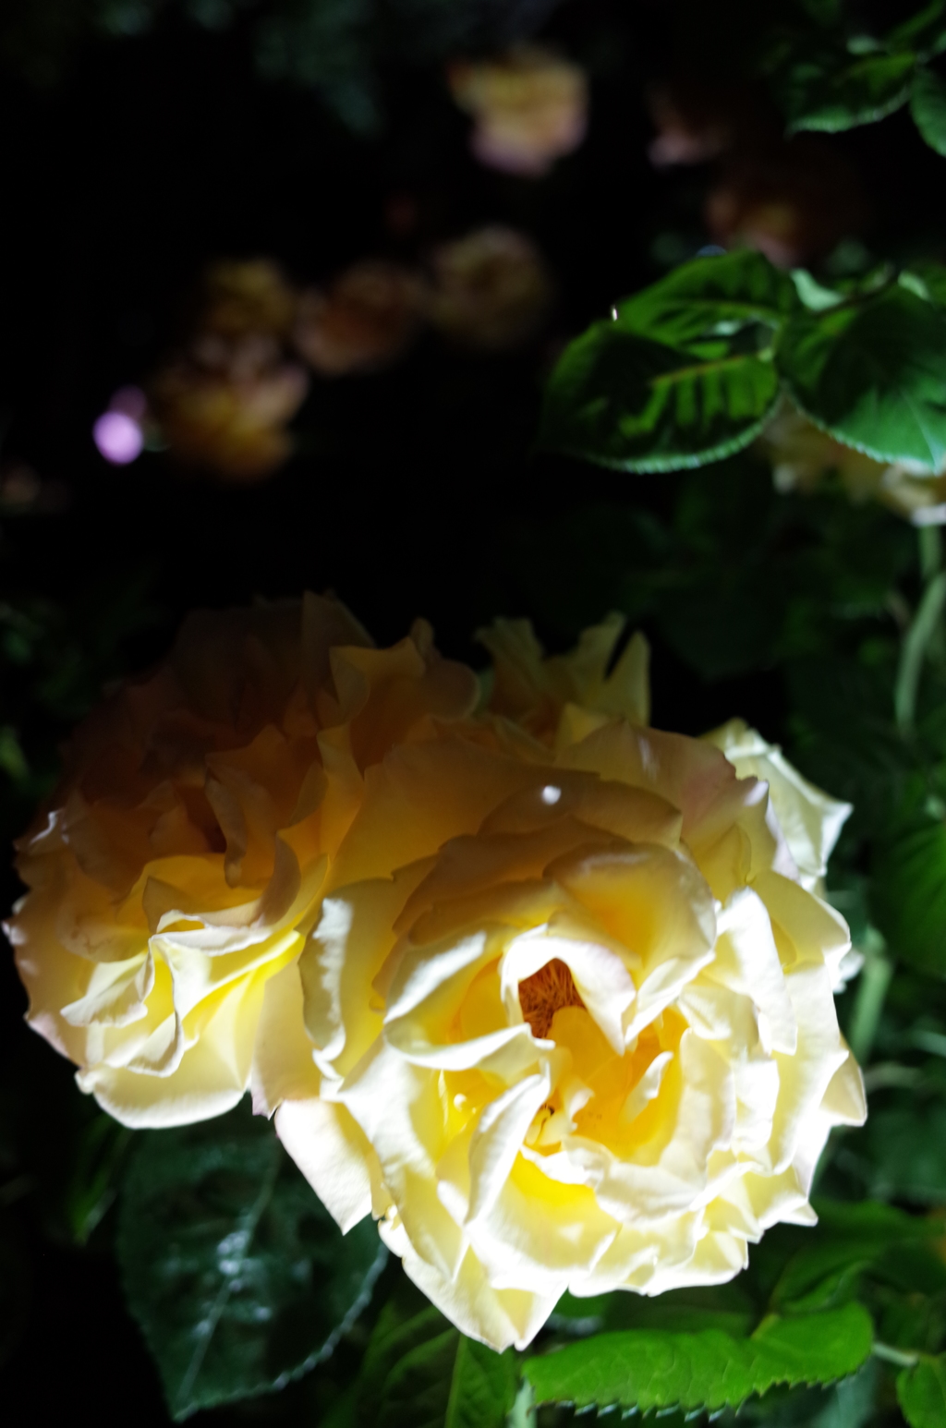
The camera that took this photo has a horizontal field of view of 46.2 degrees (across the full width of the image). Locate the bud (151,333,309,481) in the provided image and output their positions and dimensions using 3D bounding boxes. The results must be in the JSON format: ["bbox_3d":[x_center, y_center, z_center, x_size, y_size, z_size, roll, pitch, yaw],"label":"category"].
[{"bbox_3d":[-0.163,-0.205,0.740,0.094,0.082,0.090,0,26,0],"label":"bud"}]

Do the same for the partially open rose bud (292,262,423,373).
[{"bbox_3d":[-0.082,-0.285,0.800,0.090,0.078,0.087,0,26,0],"label":"partially open rose bud"}]

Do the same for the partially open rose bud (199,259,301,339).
[{"bbox_3d":[-0.166,-0.306,0.820,0.074,0.064,0.072,0,26,0],"label":"partially open rose bud"}]

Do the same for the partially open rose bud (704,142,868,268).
[{"bbox_3d":[0.209,-0.341,0.740,0.096,0.078,0.090,0,26,0],"label":"partially open rose bud"}]

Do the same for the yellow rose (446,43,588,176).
[{"bbox_3d":[0.035,-0.463,0.850,0.097,0.087,0.092,0,26,0],"label":"yellow rose"}]

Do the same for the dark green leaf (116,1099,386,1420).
[{"bbox_3d":[-0.059,0.138,0.290,0.066,0.085,0.014,18,-9,0],"label":"dark green leaf"}]

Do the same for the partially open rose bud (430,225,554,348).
[{"bbox_3d":[0.013,-0.316,0.820,0.088,0.080,0.085,0,26,0],"label":"partially open rose bud"}]

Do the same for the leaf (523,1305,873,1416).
[{"bbox_3d":[0.051,0.146,0.250,0.075,0.014,0.032,3,12,-2],"label":"leaf"}]

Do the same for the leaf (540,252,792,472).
[{"bbox_3d":[0.054,-0.098,0.310,0.064,0.017,0.048,-20,65,-10],"label":"leaf"}]

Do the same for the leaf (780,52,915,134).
[{"bbox_3d":[0.118,-0.196,0.350,0.047,0.012,0.032,-24,60,-15],"label":"leaf"}]

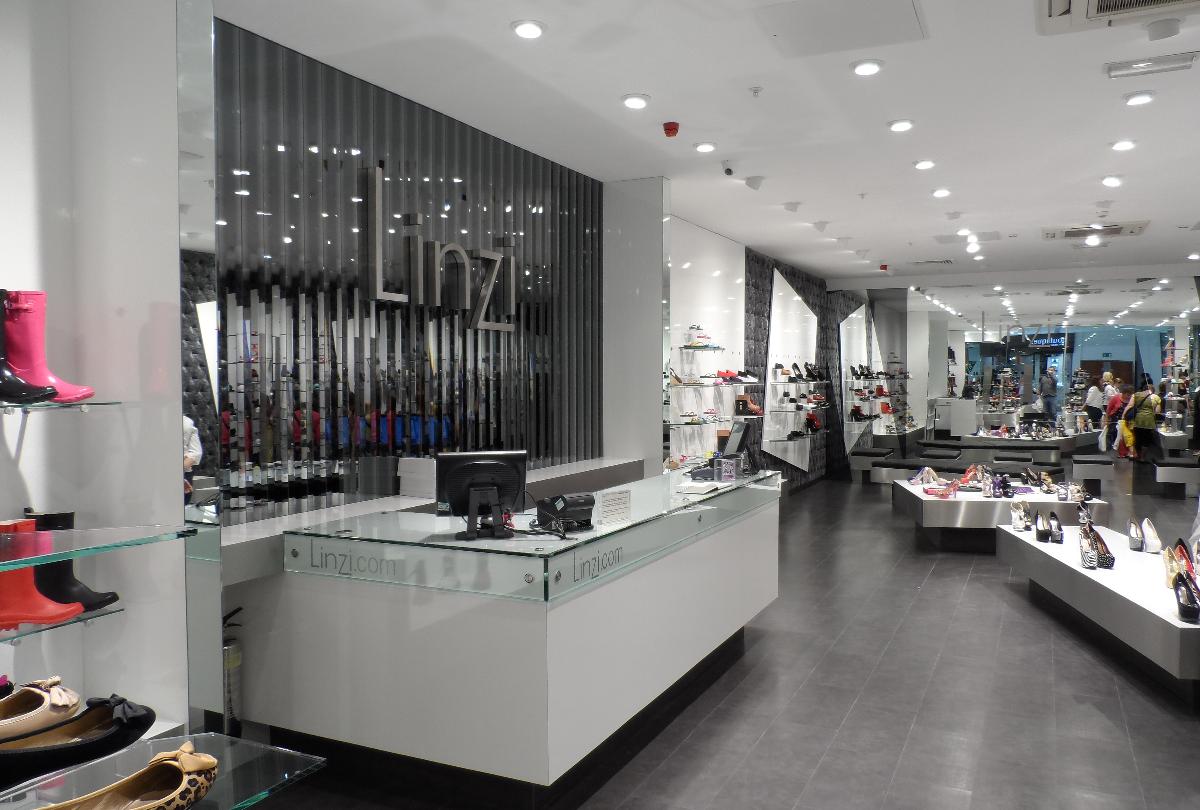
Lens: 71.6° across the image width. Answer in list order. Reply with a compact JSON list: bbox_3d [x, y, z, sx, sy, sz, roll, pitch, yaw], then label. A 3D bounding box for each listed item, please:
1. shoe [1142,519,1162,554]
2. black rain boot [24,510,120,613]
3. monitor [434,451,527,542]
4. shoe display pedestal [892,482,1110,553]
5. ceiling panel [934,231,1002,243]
[{"bbox_3d":[3.757,0.896,5.671,0.085,0.190,0.210,1,2,23],"label":"shoe"},{"bbox_3d":[-1.818,0.561,2.871,0.275,0.360,0.110,-1,2,-32],"label":"black rain boot"},{"bbox_3d":[-0.486,0.359,3.414,0.375,0.335,0.200,-1,2,-14],"label":"monitor"},{"bbox_3d":[3.871,1.107,8.247,1.590,0.510,1.460,0,2,8],"label":"shoe display pedestal"},{"bbox_3d":[4.178,-1.901,9.447,0.660,0.020,0.630,1,2,28],"label":"ceiling panel"}]

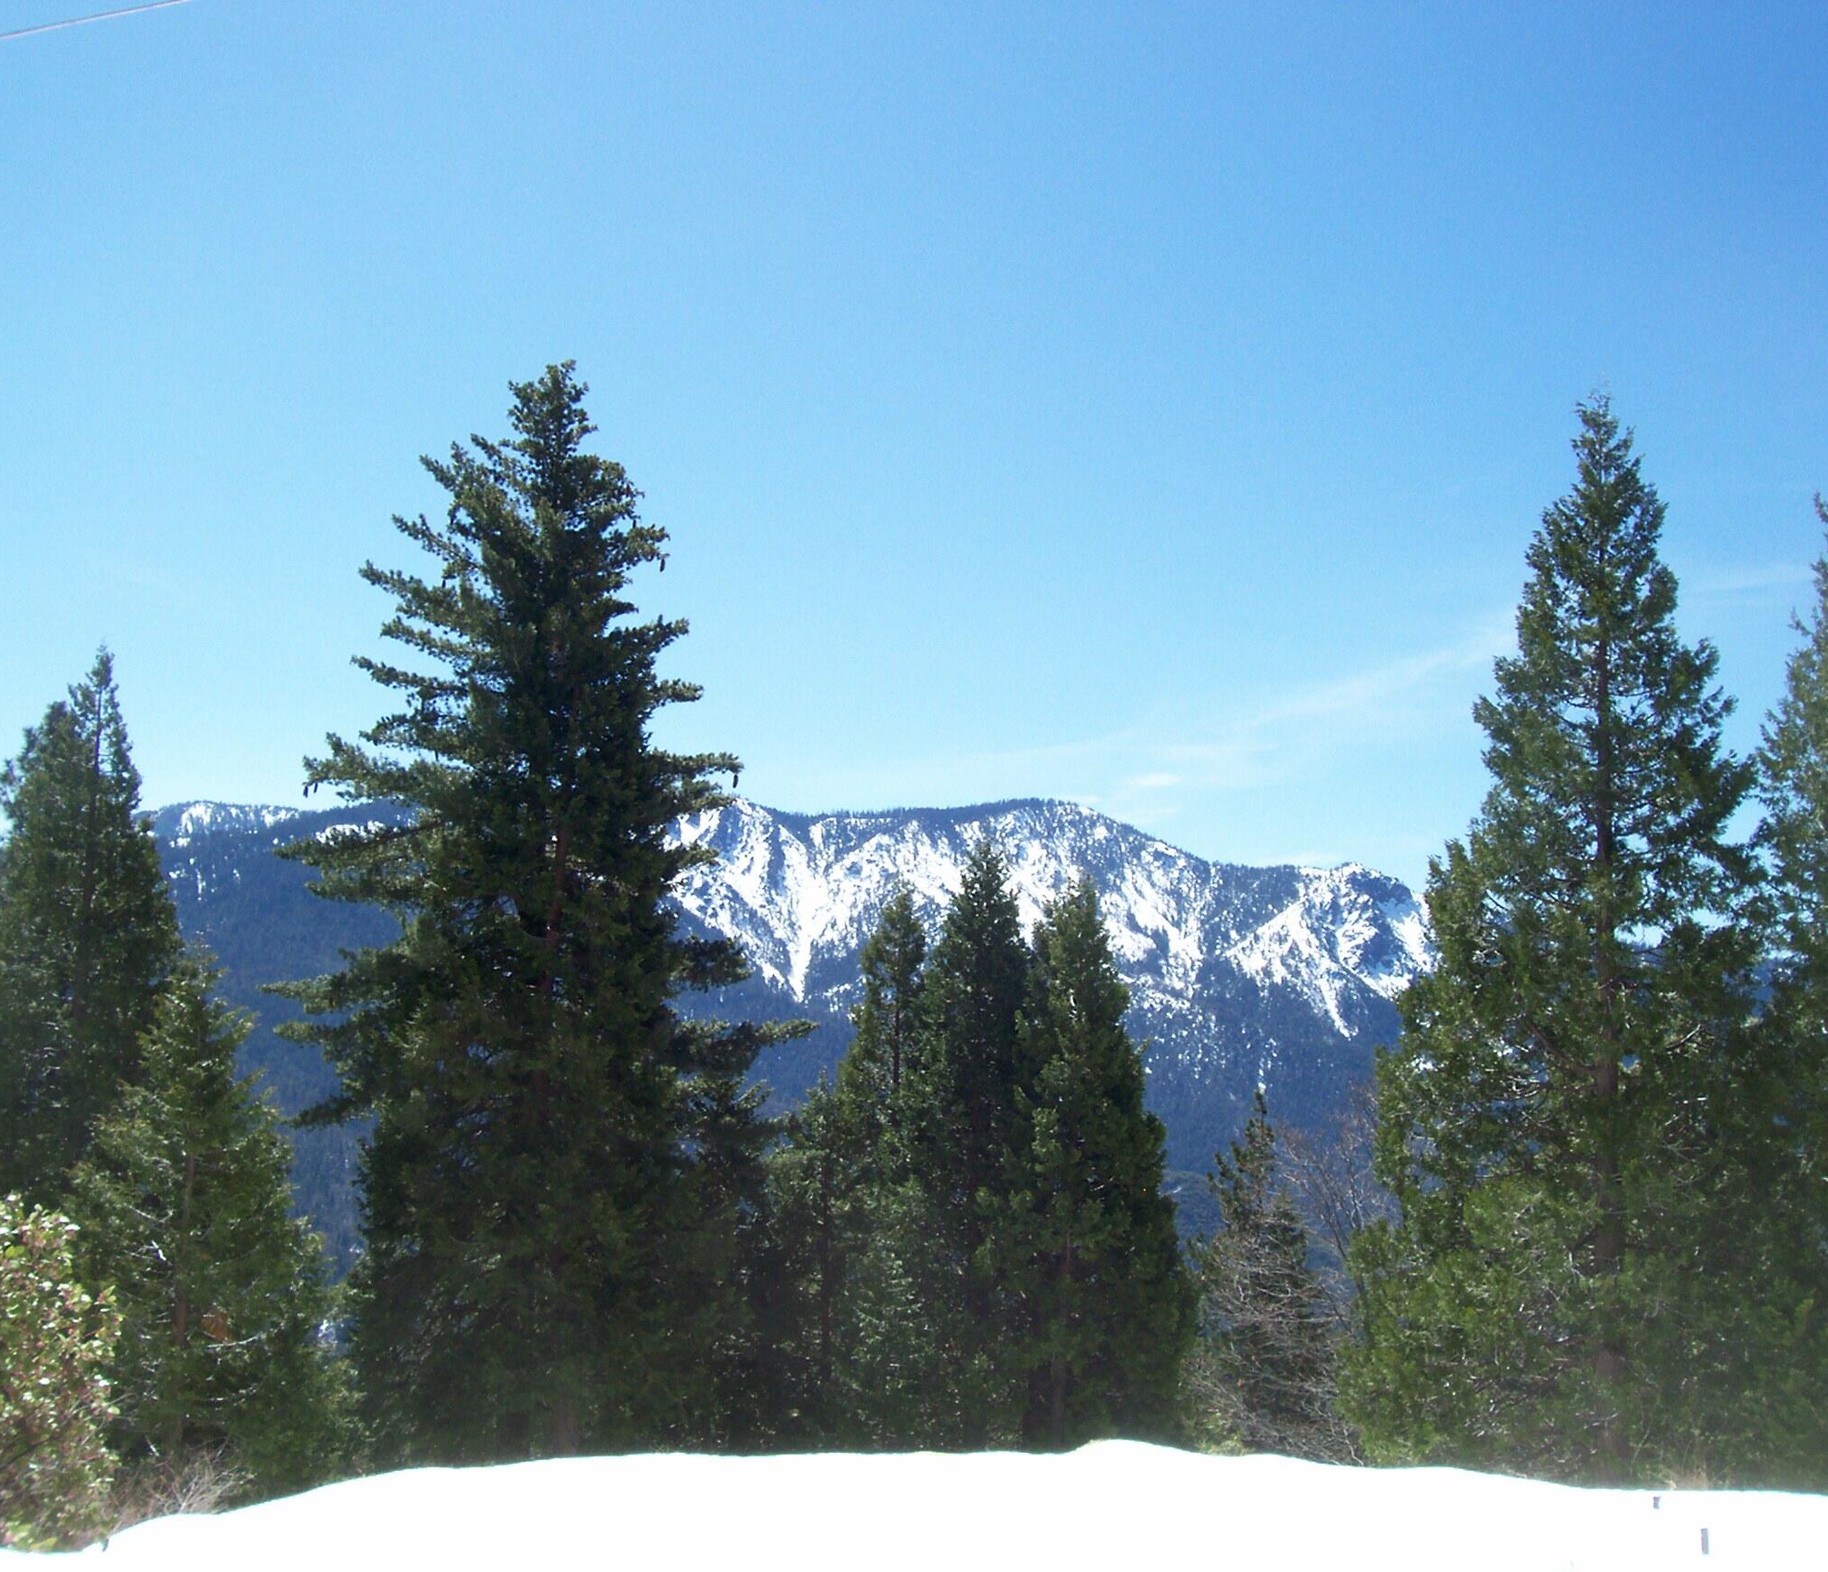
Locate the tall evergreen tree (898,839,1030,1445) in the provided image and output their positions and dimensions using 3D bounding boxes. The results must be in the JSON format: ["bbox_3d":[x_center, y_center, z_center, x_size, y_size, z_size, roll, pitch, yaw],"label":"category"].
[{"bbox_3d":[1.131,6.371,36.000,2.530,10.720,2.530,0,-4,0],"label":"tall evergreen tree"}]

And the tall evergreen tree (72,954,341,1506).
[{"bbox_3d":[-8.581,5.359,25.000,3.310,6.700,3.310,0,-4,0],"label":"tall evergreen tree"}]

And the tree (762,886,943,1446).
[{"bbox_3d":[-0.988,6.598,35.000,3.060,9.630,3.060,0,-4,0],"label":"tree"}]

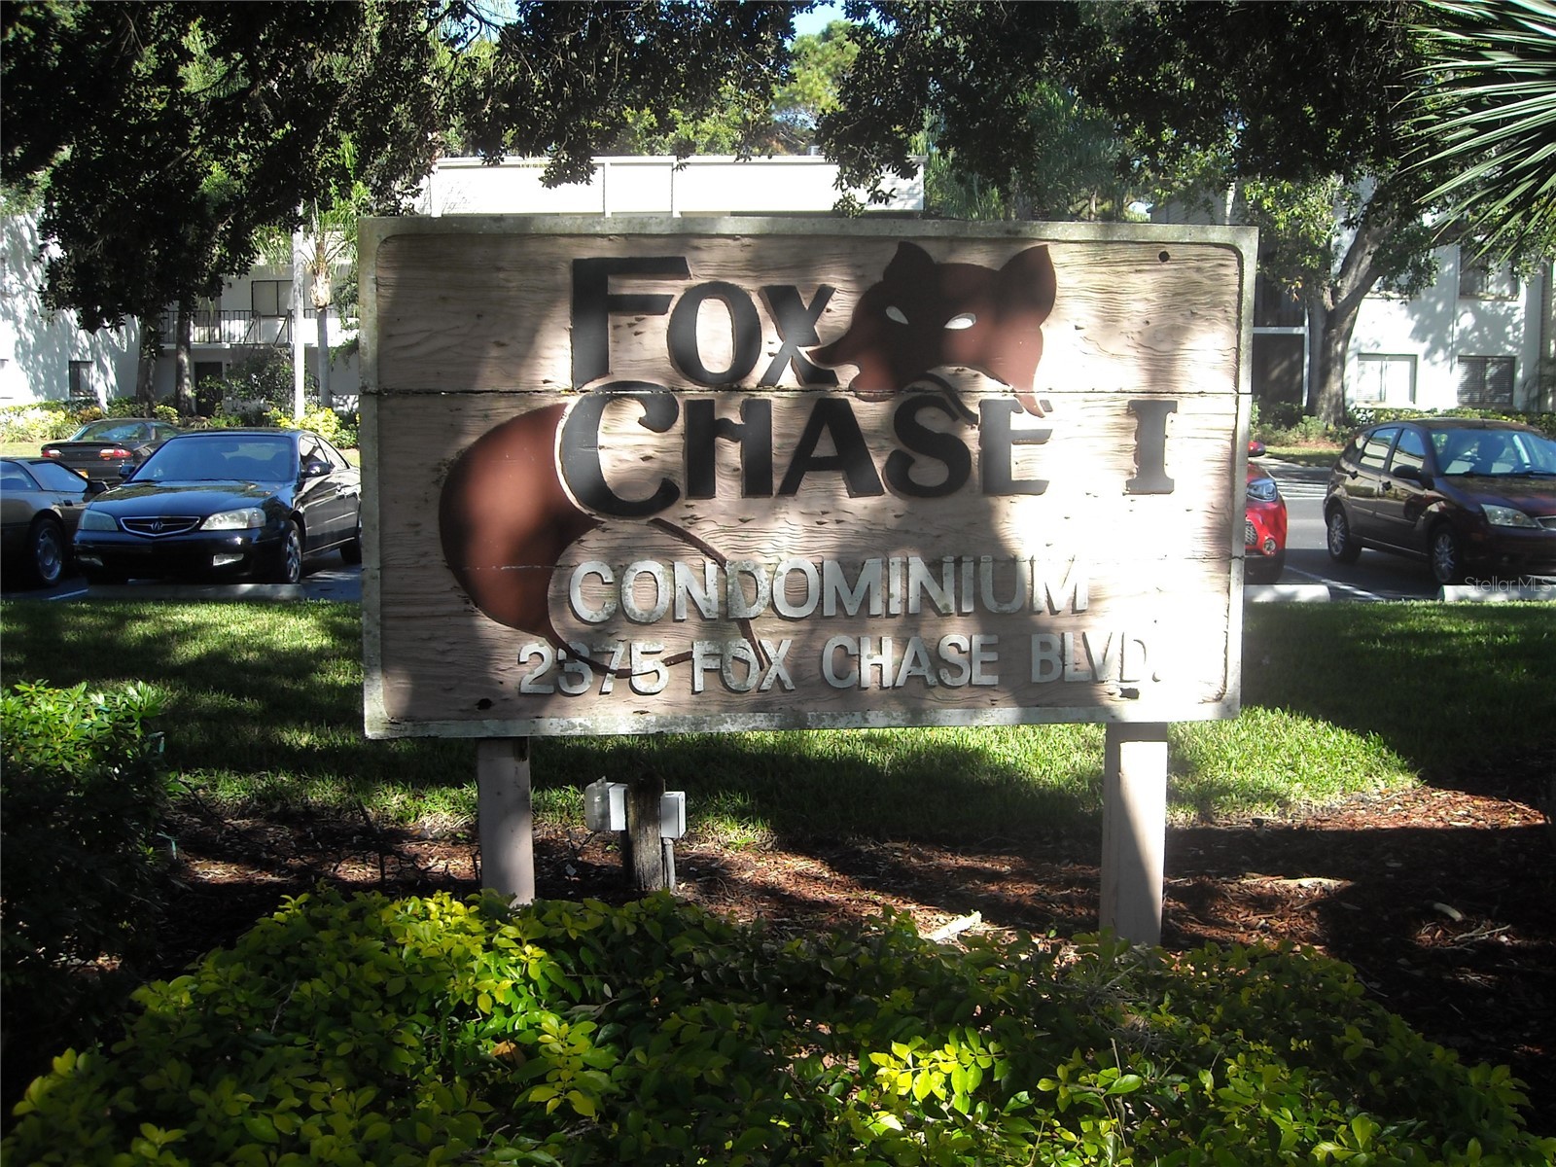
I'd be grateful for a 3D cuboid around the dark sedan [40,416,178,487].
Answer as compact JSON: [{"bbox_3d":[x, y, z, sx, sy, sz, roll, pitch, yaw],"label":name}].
[{"bbox_3d":[-11.939,-2.382,29.560,1.800,1.360,4.700,0,6,2],"label":"dark sedan"}]

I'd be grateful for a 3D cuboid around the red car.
[{"bbox_3d":[3.349,-0.848,14.765,1.800,1.590,4.140,0,6,-1],"label":"red car"}]

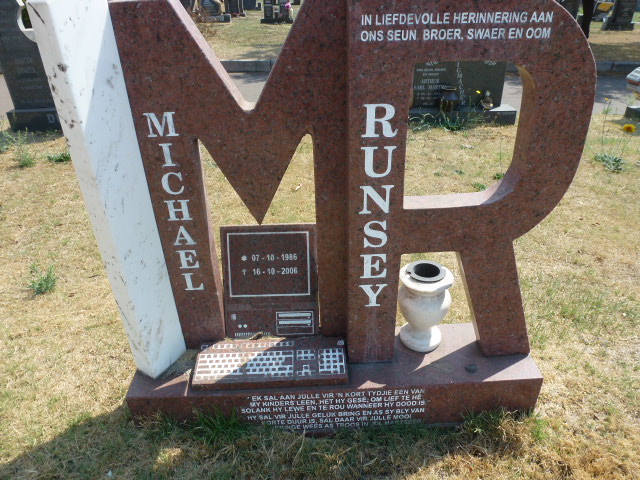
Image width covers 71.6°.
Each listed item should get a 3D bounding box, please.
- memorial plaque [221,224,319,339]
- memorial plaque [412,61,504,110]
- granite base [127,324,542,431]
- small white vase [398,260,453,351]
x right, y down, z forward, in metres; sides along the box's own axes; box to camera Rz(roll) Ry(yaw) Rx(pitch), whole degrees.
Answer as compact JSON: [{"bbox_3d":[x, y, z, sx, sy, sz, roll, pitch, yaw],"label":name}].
[{"bbox_3d":[-0.165,0.158,1.457,0.312,0.405,0.040,-2,14,-1],"label":"memorial plaque"},{"bbox_3d":[1.322,-1.543,4.213,0.833,0.540,0.090,0,30,4],"label":"memorial plaque"},{"bbox_3d":[0.048,0.466,1.491,1.250,0.200,0.258,-2,30,-1],"label":"granite base"},{"bbox_3d":[0.334,0.214,1.434,0.165,0.275,0.165,-2,30,-1],"label":"small white vase"}]

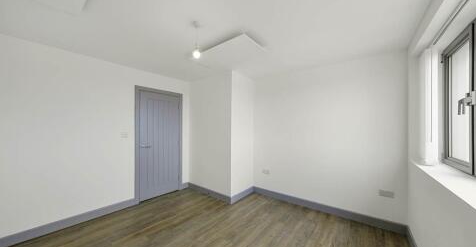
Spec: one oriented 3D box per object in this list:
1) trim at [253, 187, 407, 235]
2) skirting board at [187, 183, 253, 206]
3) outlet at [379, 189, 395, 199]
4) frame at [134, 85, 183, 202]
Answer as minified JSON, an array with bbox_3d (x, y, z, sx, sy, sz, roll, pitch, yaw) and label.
[{"bbox_3d":[1.223,1.348,2.647,2.252,0.121,0.022,-1,-2,38],"label":"trim"},{"bbox_3d":[-0.383,1.361,3.445,1.292,0.121,0.768,-1,-2,38],"label":"skirting board"},{"bbox_3d":[1.954,0.932,2.081,0.146,0.086,0.014,-1,-2,38],"label":"outlet"},{"bbox_3d":[-1.512,0.376,3.114,0.100,2.063,0.932,-1,-2,38],"label":"frame"}]

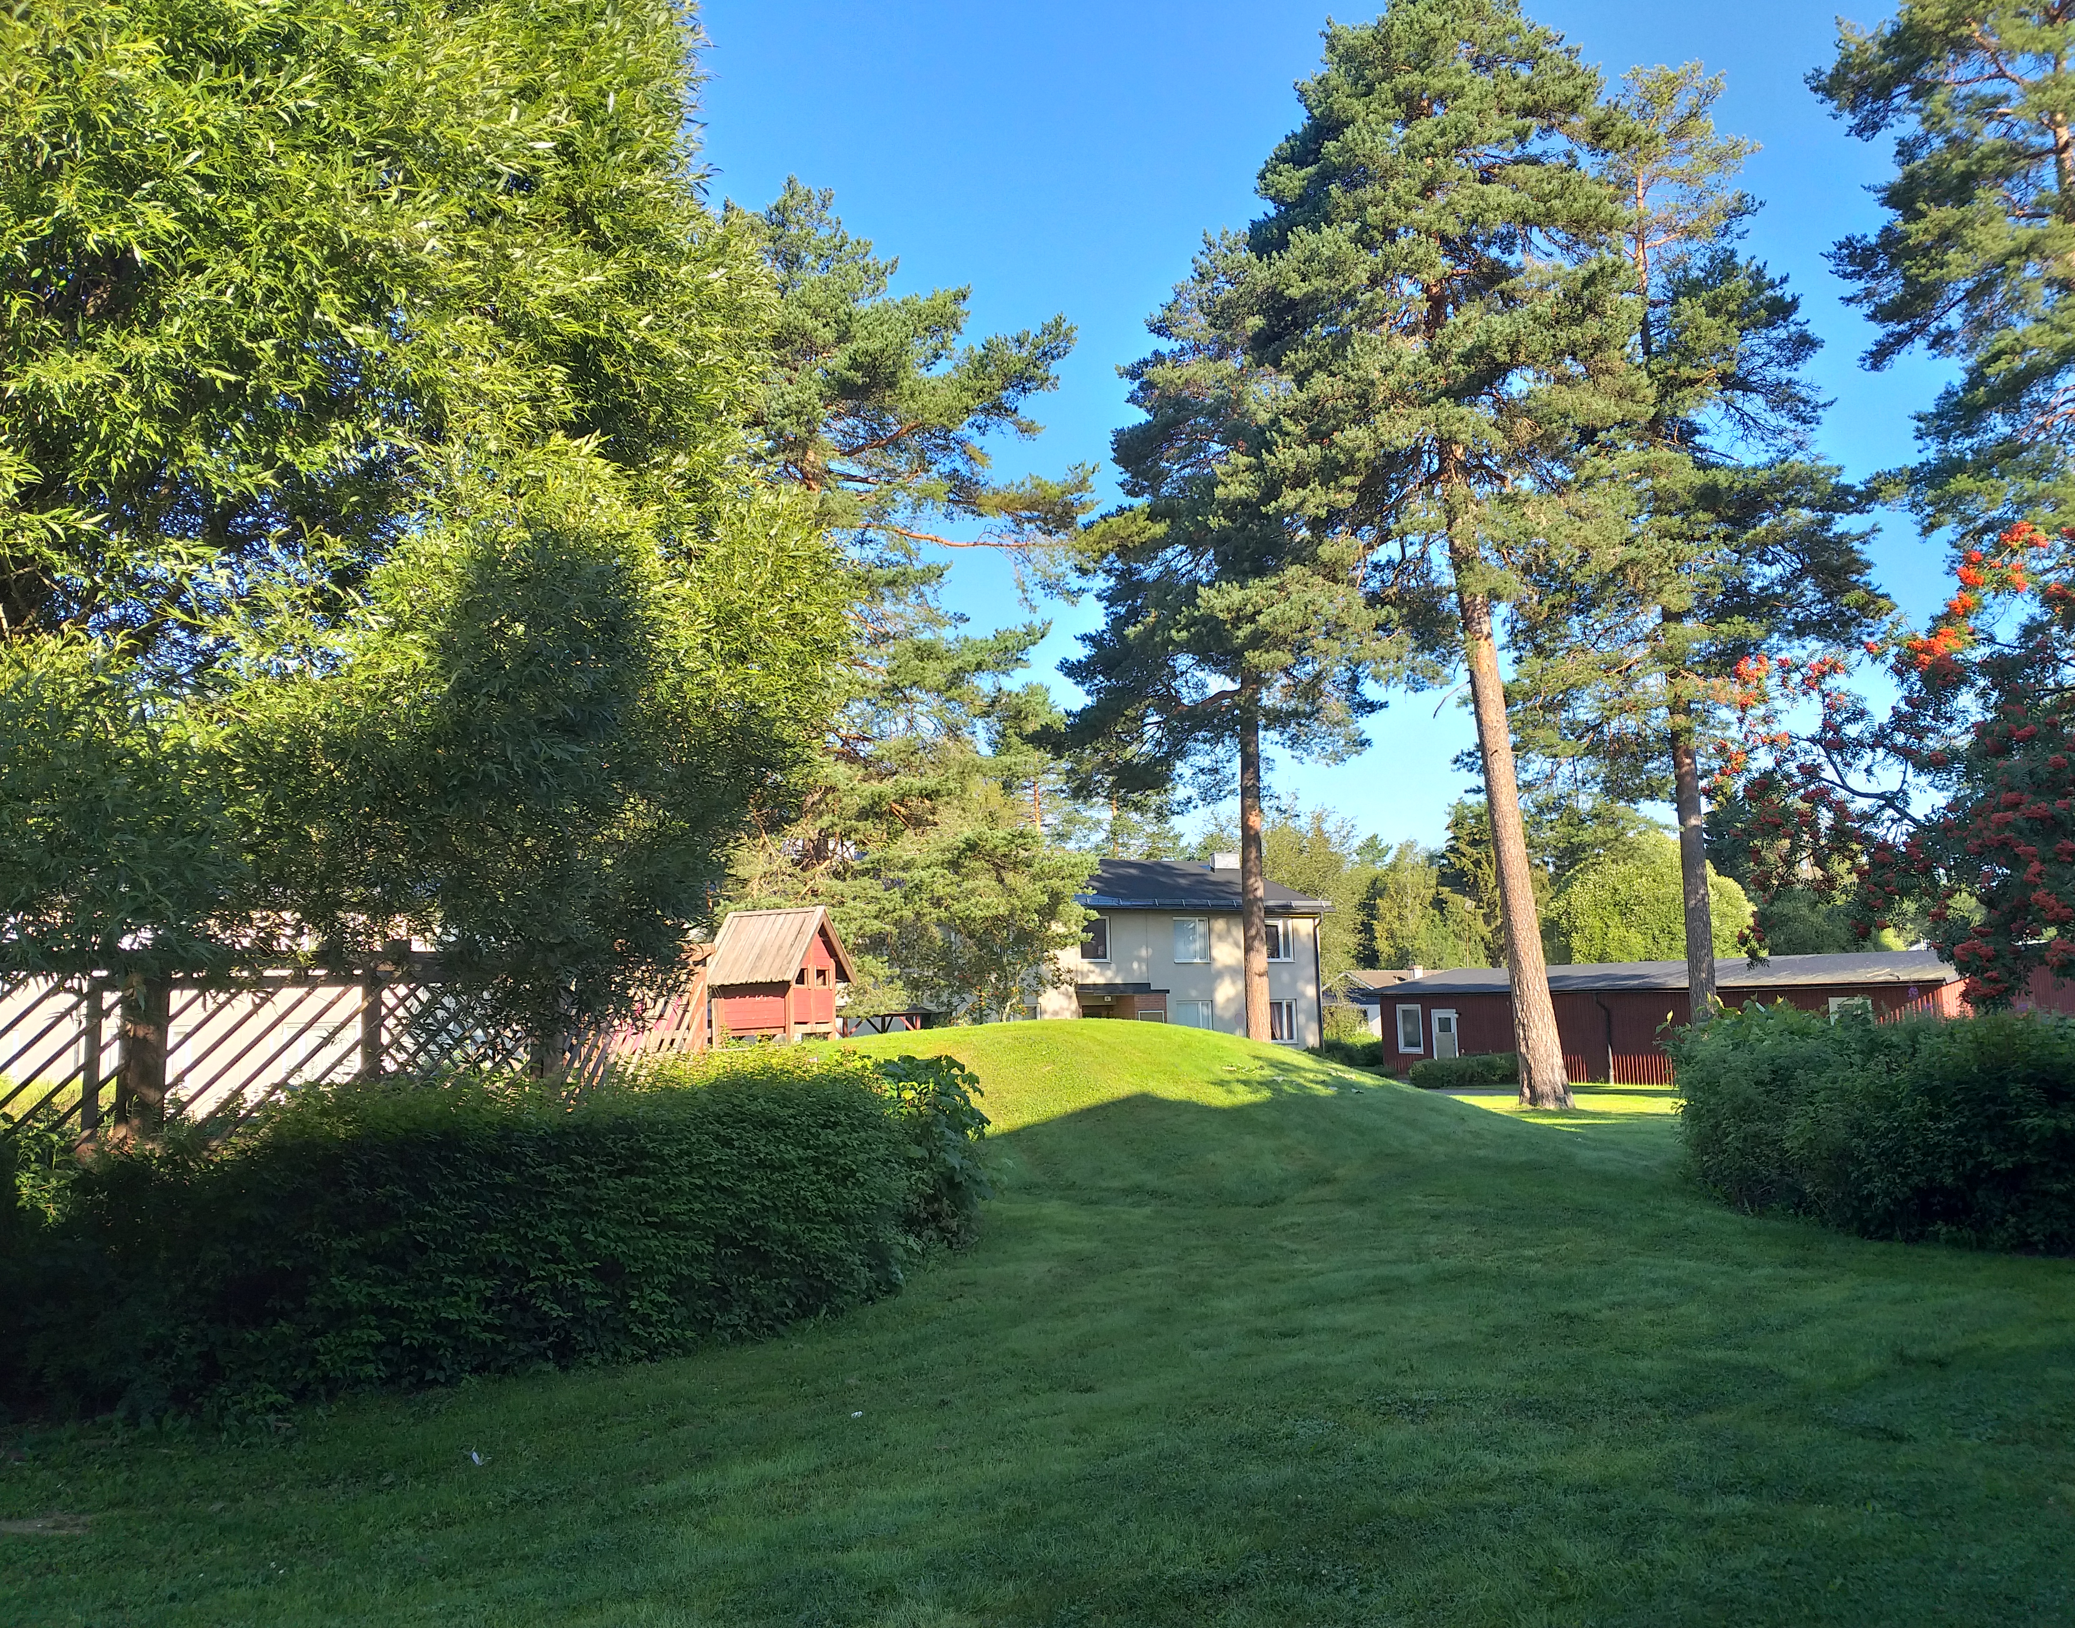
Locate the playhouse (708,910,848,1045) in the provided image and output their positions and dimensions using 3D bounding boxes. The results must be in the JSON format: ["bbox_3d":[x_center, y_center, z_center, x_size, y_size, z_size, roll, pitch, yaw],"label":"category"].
[{"bbox_3d":[-3.922,2.490,24.890,1.700,2.120,1.850,-4,-7,24],"label":"playhouse"}]

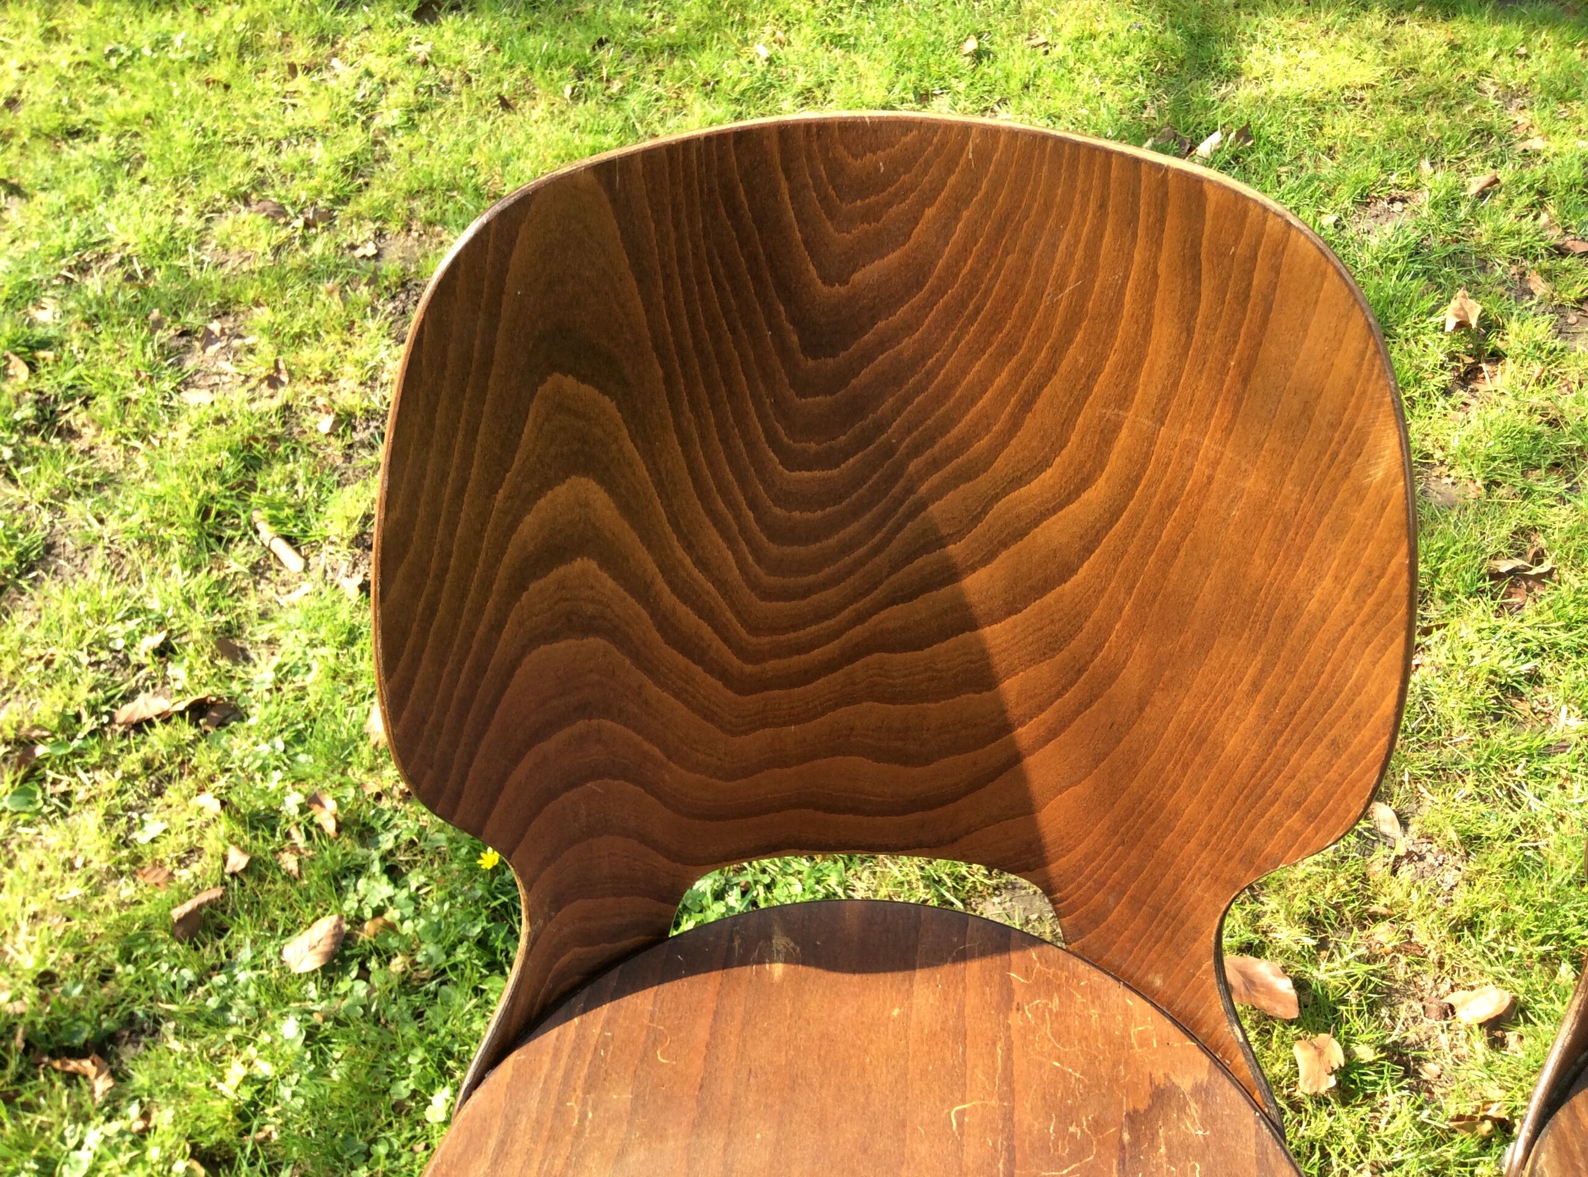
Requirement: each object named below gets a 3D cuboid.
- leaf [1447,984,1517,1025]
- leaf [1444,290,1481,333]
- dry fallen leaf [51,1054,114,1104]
[{"bbox_3d":[0.537,0.325,1.146,0.058,0.020,0.033,-13,48,-12],"label":"leaf"},{"bbox_3d":[0.837,-0.348,1.836,0.045,0.028,0.054,0,44,0],"label":"leaf"},{"bbox_3d":[-0.535,0.368,1.101,0.054,0.020,0.033,16,46,16],"label":"dry fallen leaf"}]

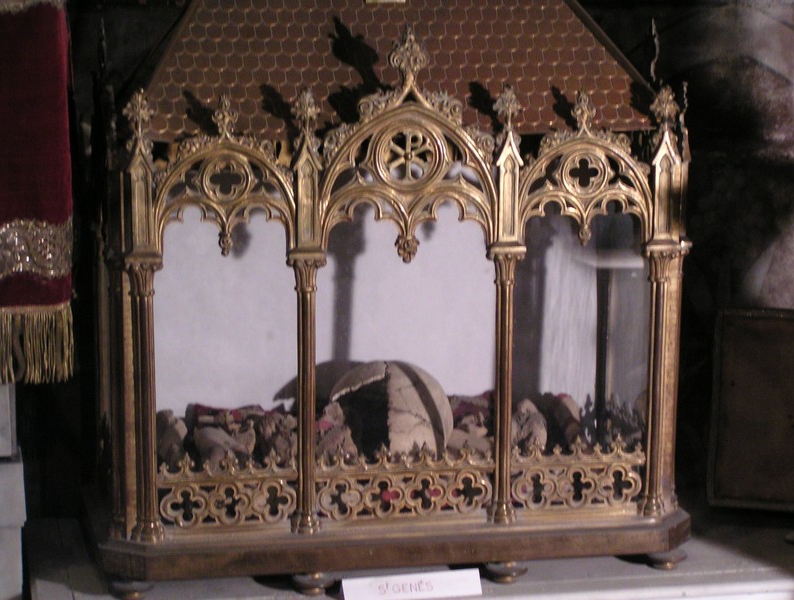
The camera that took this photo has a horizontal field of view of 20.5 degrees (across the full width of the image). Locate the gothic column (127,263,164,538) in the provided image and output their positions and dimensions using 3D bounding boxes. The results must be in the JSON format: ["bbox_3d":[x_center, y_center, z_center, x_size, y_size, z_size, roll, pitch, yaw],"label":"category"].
[{"bbox_3d":[-0.288,0.116,2.508,0.034,0.321,0.035,-2,11,-11],"label":"gothic column"}]

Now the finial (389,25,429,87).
[{"bbox_3d":[0.014,-0.277,2.490,0.042,0.068,0.017,-2,11,-11],"label":"finial"}]

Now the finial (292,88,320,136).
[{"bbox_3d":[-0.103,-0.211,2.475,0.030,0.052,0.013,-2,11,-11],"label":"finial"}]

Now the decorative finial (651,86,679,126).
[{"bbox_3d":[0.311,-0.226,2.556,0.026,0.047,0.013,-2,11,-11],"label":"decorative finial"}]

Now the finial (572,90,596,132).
[{"bbox_3d":[0.216,-0.218,2.542,0.024,0.047,0.012,-2,11,-11],"label":"finial"}]

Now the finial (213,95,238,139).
[{"bbox_3d":[-0.192,-0.206,2.462,0.025,0.048,0.012,-2,11,-11],"label":"finial"}]

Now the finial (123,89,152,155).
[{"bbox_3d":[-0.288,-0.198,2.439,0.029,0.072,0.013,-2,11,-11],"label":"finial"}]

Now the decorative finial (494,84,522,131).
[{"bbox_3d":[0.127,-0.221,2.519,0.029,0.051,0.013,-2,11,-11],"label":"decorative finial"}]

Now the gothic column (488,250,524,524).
[{"bbox_3d":[0.128,0.103,2.590,0.034,0.323,0.035,-2,11,-11],"label":"gothic column"}]

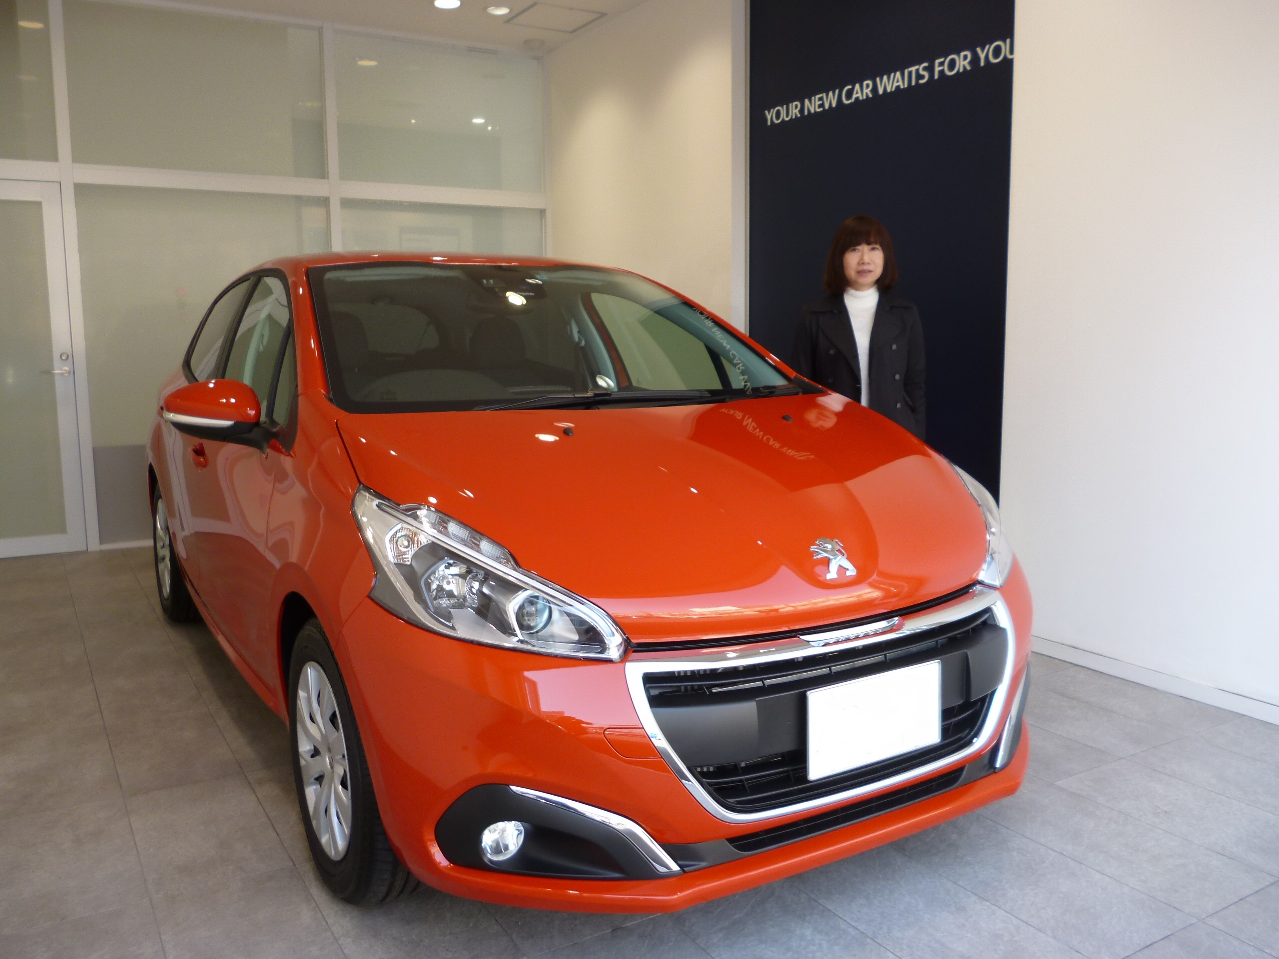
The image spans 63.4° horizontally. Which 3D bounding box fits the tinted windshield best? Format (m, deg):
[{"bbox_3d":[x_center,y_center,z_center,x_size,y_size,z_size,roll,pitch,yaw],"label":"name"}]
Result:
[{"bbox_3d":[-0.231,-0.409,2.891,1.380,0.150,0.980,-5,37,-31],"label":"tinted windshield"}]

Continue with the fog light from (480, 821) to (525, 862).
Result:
[{"bbox_3d":[-0.235,0.618,1.770,0.078,0.075,0.050,-5,9,-31],"label":"fog light"}]

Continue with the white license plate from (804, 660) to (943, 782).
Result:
[{"bbox_3d":[0.437,0.438,1.900,0.330,0.165,0.018,-5,7,-31],"label":"white license plate"}]

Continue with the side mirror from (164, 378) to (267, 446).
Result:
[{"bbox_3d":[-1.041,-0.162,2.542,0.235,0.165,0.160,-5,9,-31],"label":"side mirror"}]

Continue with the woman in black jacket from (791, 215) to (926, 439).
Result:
[{"bbox_3d":[0.770,-0.143,3.704,0.480,1.575,0.290,1,8,12],"label":"woman in black jacket"}]

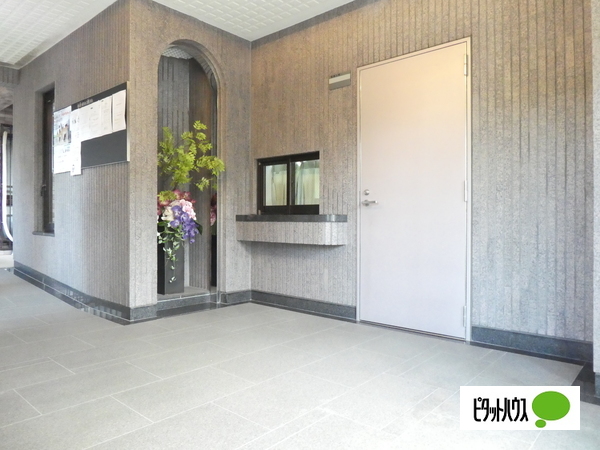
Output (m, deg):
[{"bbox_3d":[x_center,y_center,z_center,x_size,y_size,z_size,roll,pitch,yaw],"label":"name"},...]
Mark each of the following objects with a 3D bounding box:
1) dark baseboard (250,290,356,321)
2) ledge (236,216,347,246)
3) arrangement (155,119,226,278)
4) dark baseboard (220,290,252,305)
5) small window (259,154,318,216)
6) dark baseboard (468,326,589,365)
[{"bbox_3d":[-0.017,0.732,3.881,1.283,0.106,0.020,1,1,41],"label":"dark baseboard"},{"bbox_3d":[-0.117,0.036,3.832,1.187,0.245,0.191,1,1,41],"label":"ledge"},{"bbox_3d":[-1.110,-0.167,3.867,0.580,1.633,0.560,1,1,41],"label":"arrangement"},{"bbox_3d":[-0.631,0.730,4.154,0.020,0.106,0.387,1,1,41],"label":"dark baseboard"},{"bbox_3d":[-0.102,-0.372,3.994,0.804,0.566,0.080,1,1,41],"label":"small window"},{"bbox_3d":[1.440,0.745,2.621,0.700,0.106,0.020,1,1,41],"label":"dark baseboard"}]

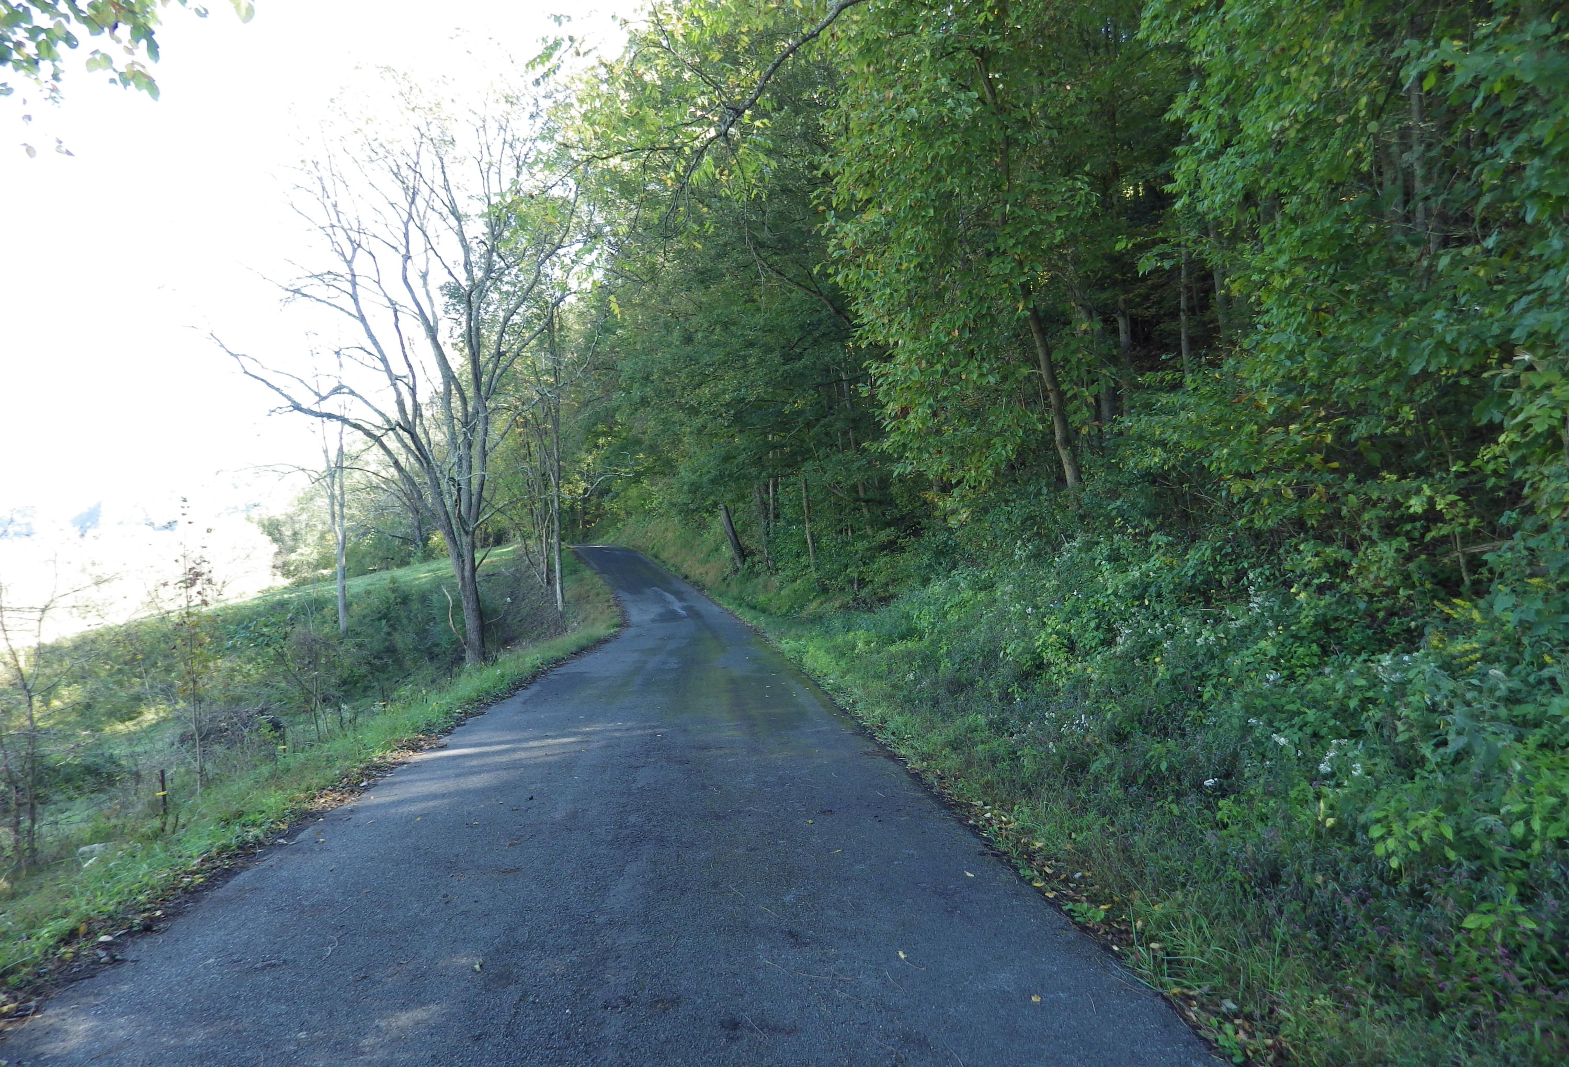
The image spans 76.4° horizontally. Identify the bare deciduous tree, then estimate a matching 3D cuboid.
[{"bbox_3d":[-7.407,-3.080,19.500,7.215,11.170,6.300,0,-1,0],"label":"bare deciduous tree"}]

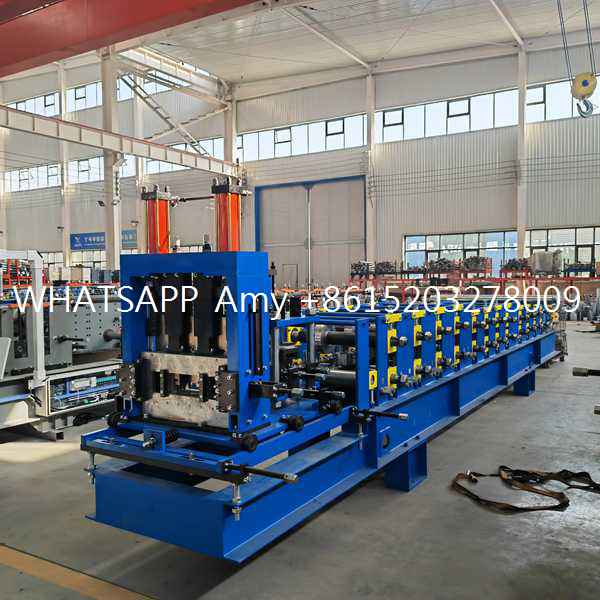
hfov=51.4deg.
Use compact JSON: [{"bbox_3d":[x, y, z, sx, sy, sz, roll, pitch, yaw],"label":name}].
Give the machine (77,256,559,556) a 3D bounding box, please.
[{"bbox_3d":[1.731,0.481,6.949,1.066,1.643,9.563,1,2,30],"label":"machine"}]

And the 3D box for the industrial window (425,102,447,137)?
[{"bbox_3d":[5.345,-7.043,24.450,0.908,1.313,0.120,1,3,32],"label":"industrial window"}]

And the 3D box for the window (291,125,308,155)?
[{"bbox_3d":[-0.002,-7.116,27.832,0.918,1.291,0.120,1,3,32],"label":"window"}]

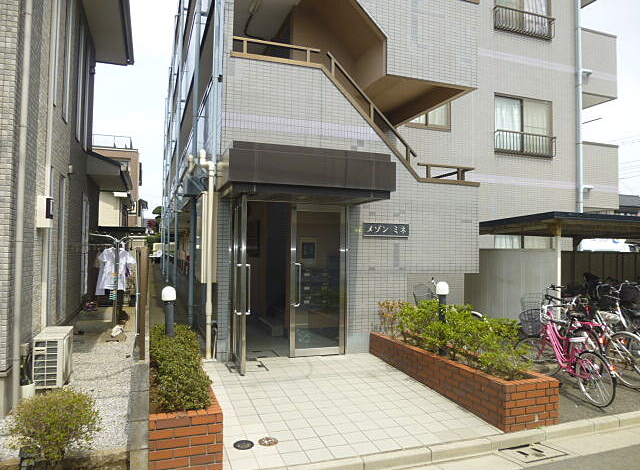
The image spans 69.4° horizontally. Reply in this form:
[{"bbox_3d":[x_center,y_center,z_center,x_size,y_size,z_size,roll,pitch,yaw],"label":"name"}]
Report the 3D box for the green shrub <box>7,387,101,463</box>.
[{"bbox_3d":[-1.959,1.397,3.426,0.700,0.570,0.650,1,-2,-20],"label":"green shrub"}]

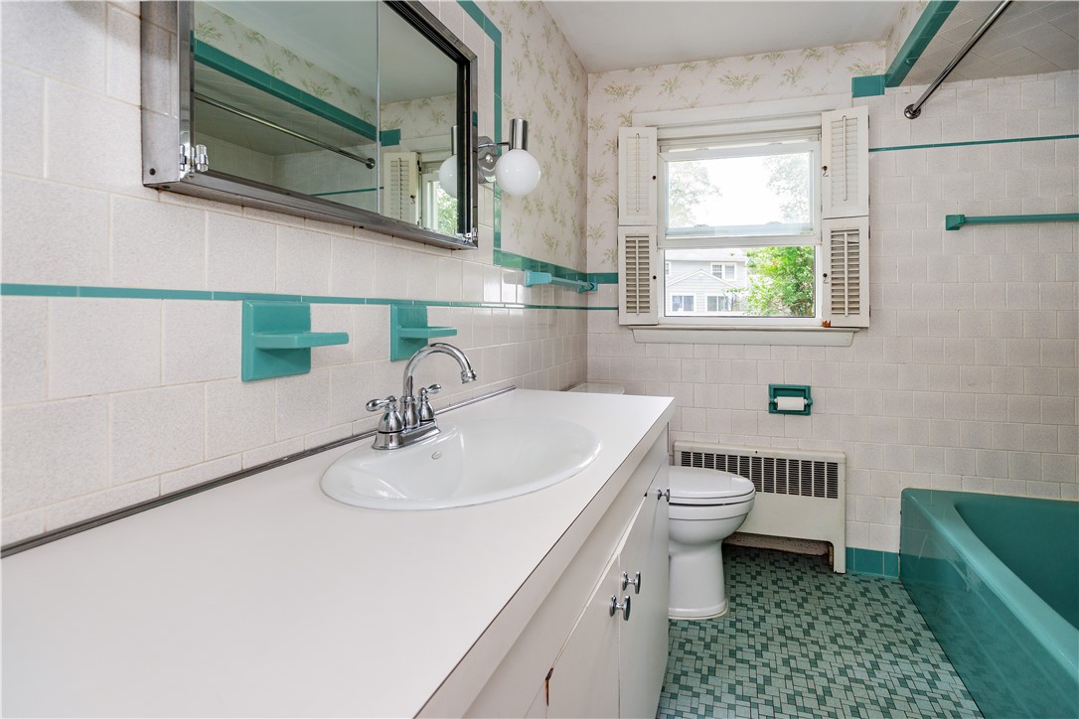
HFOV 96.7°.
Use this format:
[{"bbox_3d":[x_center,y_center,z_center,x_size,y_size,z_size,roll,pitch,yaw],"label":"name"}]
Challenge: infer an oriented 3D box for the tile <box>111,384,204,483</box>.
[{"bbox_3d":[-0.485,0.087,0.612,0.010,0.109,0.108,2,4,23],"label":"tile"}]

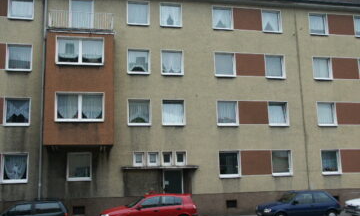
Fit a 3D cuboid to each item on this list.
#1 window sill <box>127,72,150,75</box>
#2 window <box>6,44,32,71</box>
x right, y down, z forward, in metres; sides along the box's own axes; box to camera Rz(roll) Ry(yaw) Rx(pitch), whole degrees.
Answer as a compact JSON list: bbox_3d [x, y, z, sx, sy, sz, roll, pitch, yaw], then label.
[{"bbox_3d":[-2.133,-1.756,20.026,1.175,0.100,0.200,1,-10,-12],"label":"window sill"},{"bbox_3d":[-8.112,-2.541,19.532,1.213,1.364,0.150,1,-10,-12],"label":"window"}]

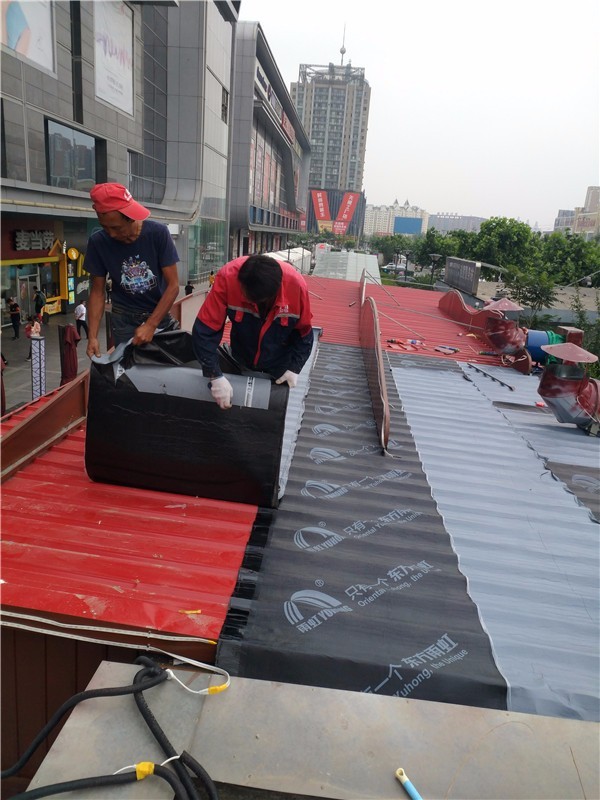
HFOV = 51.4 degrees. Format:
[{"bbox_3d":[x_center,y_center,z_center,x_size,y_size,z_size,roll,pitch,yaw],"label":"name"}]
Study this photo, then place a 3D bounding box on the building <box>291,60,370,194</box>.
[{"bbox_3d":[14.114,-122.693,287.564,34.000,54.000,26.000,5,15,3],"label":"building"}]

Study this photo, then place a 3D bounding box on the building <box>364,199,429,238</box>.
[{"bbox_3d":[111.539,-212.768,739.486,74.000,46.000,28.000,5,15,3],"label":"building"}]

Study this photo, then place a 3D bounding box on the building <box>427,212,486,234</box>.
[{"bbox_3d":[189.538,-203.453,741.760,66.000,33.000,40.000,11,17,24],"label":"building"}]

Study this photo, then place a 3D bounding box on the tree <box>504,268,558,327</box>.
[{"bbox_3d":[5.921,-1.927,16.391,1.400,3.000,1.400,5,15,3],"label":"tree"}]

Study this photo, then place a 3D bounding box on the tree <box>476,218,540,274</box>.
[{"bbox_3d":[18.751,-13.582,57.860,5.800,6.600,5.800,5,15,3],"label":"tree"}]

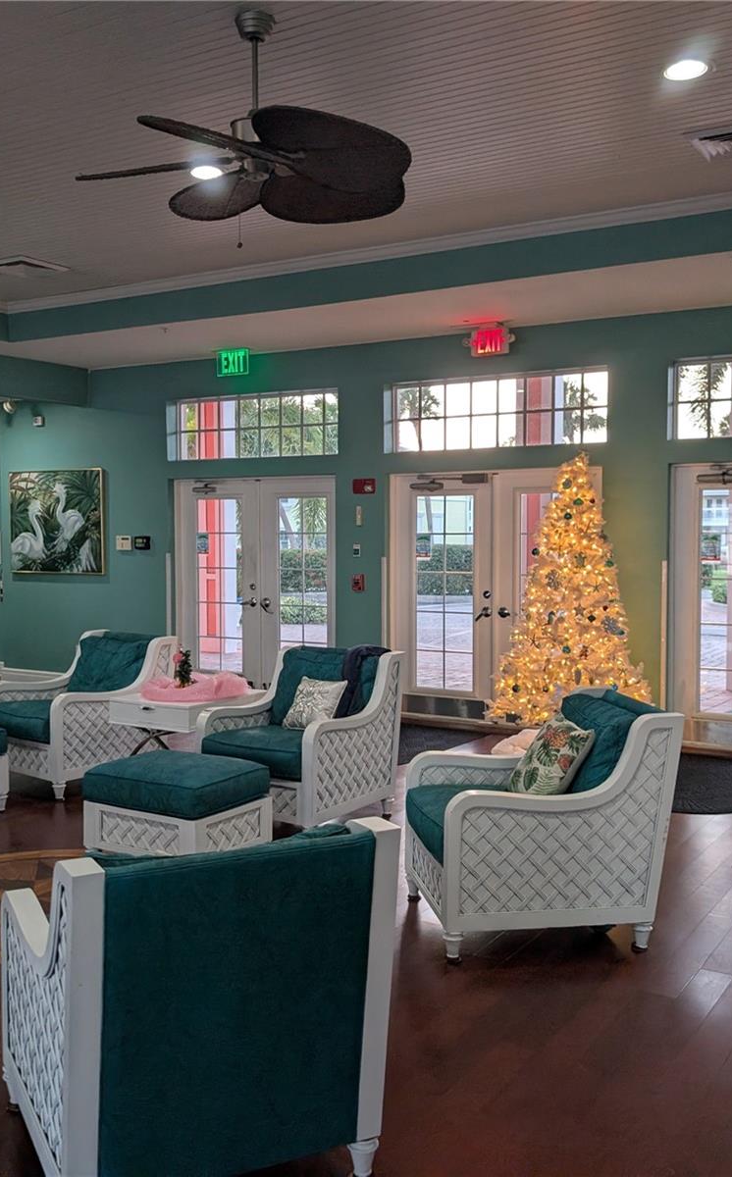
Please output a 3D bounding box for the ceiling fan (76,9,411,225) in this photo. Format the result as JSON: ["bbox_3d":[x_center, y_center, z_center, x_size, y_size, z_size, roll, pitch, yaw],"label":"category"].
[{"bbox_3d":[-0.387,-1.726,3.822,1.260,0.600,1.260,2,4,31],"label":"ceiling fan"}]

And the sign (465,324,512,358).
[{"bbox_3d":[0.930,-1.878,8.183,0.420,0.240,0.085,2,4,32],"label":"sign"}]

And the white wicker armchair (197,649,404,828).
[{"bbox_3d":[-0.338,0.832,6.014,0.746,0.920,0.935,3,4,34],"label":"white wicker armchair"}]

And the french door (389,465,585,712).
[{"bbox_3d":[1.000,0.110,8.499,1.800,2.045,0.130,2,4,31],"label":"french door"}]

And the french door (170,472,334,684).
[{"bbox_3d":[-0.982,0.042,9.684,1.790,2.045,0.130,2,4,31],"label":"french door"}]

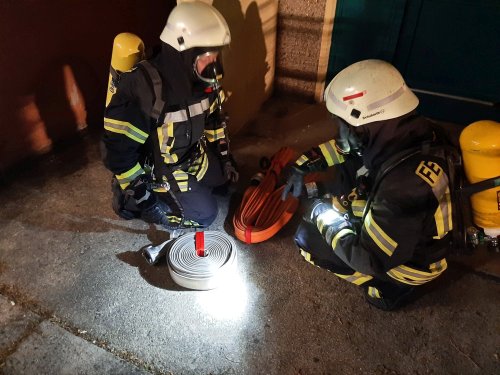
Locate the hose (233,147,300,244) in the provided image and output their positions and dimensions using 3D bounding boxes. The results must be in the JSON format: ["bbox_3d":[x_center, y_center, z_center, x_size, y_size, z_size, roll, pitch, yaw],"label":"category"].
[{"bbox_3d":[0.155,0.022,2.384,0.360,0.130,0.900,7,36,10],"label":"hose"}]

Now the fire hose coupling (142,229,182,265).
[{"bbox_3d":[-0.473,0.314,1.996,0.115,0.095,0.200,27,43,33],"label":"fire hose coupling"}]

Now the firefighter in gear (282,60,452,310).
[{"bbox_3d":[0.445,-0.005,1.602,0.790,1.070,0.580,20,40,26],"label":"firefighter in gear"}]

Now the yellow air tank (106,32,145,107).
[{"bbox_3d":[-0.660,-0.551,1.959,0.160,0.520,0.160,36,44,10],"label":"yellow air tank"}]

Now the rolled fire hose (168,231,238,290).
[{"bbox_3d":[-0.238,0.369,1.929,0.355,0.083,0.355,0,35,0],"label":"rolled fire hose"}]

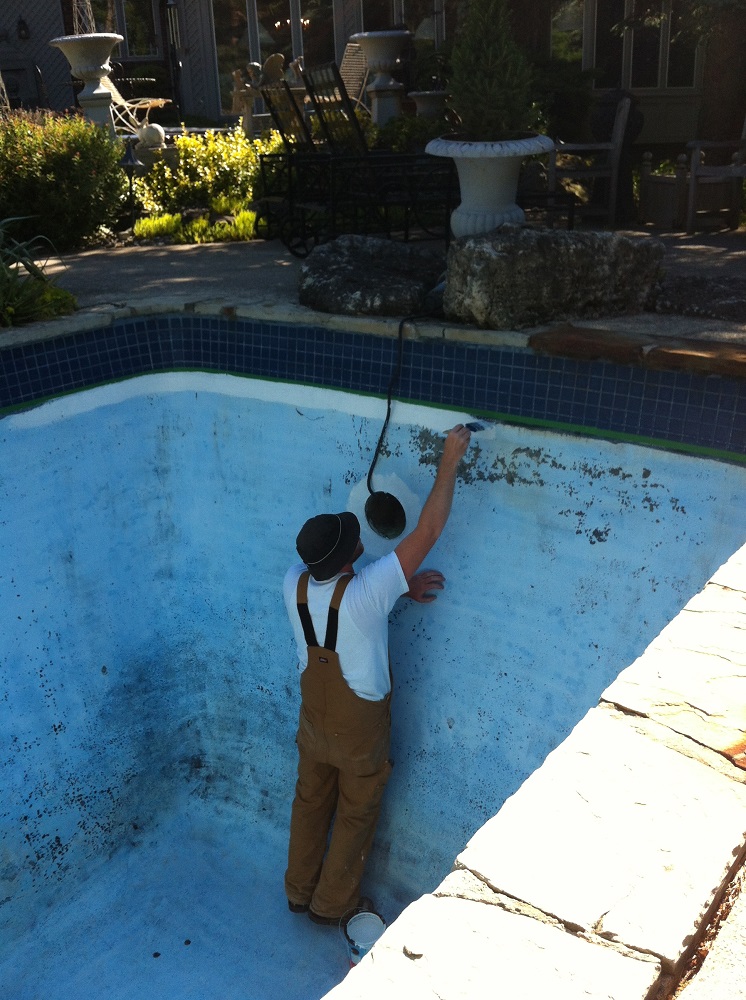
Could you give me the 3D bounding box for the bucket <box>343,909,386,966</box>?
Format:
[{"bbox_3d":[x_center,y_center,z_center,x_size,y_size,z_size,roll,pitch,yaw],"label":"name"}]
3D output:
[{"bbox_3d":[-0.026,1.800,4.060,0.175,0.195,0.175,-2,22,1],"label":"bucket"}]

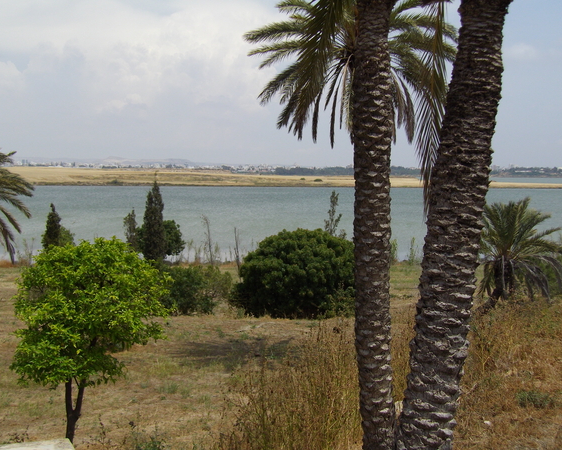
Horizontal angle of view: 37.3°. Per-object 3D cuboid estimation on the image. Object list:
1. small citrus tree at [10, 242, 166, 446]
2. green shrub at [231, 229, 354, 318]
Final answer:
[{"bbox_3d":[-2.690,1.640,11.700,2.200,2.850,2.150,0,4,0],"label":"small citrus tree"},{"bbox_3d":[0.420,1.250,22.600,3.500,2.350,3.200,0,4,0],"label":"green shrub"}]

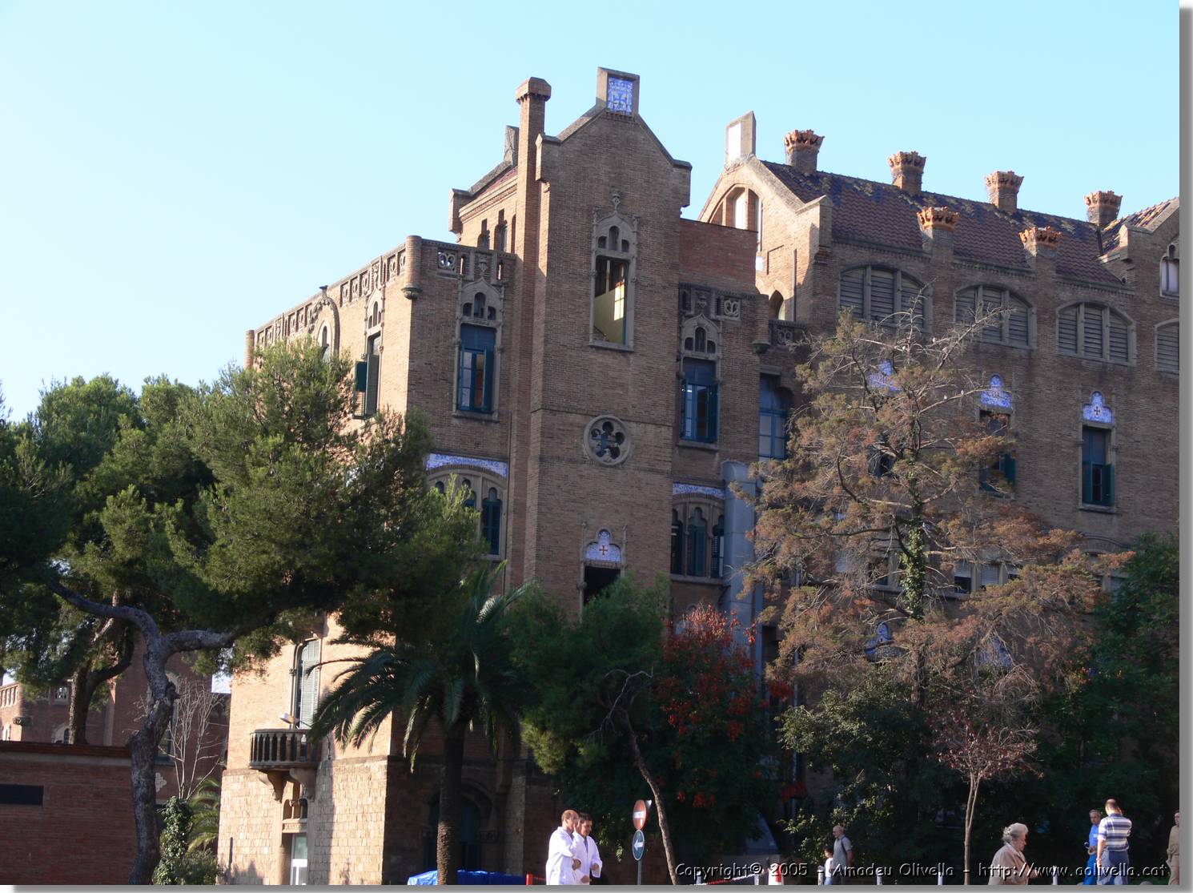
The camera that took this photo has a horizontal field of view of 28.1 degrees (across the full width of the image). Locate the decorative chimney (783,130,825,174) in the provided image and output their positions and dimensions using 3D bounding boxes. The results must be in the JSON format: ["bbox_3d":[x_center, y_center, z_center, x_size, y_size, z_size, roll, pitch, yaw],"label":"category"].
[{"bbox_3d":[6.838,-9.715,78.606,1.000,1.470,0.950,7,-11,-26],"label":"decorative chimney"}]

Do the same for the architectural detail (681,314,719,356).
[{"bbox_3d":[3.014,-3.250,70.093,1.350,1.320,0.350,7,-12,-26],"label":"architectural detail"}]

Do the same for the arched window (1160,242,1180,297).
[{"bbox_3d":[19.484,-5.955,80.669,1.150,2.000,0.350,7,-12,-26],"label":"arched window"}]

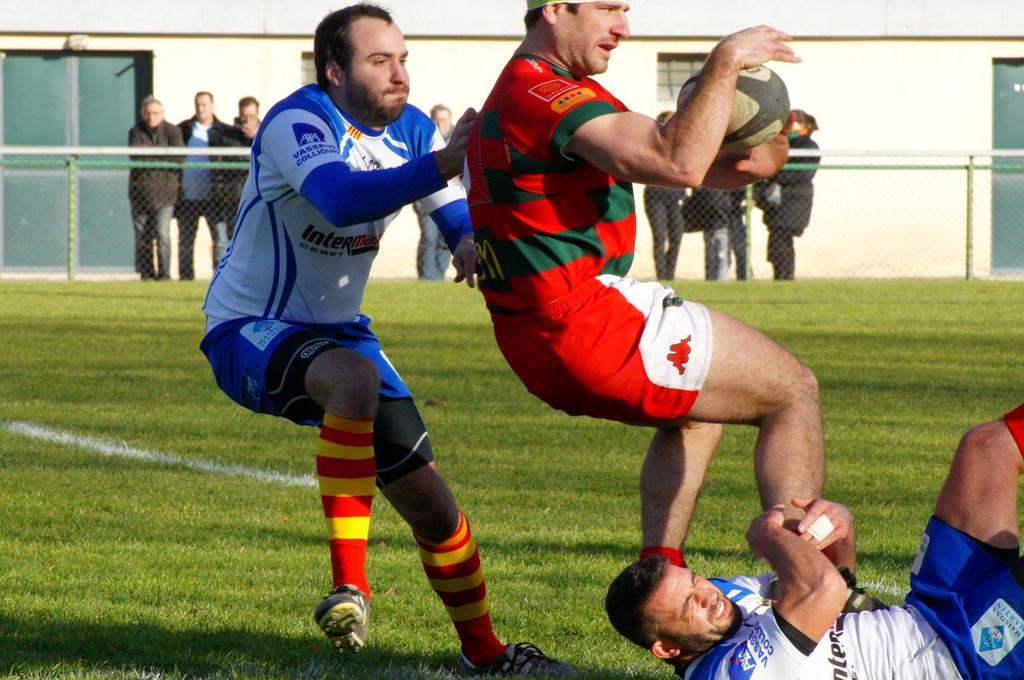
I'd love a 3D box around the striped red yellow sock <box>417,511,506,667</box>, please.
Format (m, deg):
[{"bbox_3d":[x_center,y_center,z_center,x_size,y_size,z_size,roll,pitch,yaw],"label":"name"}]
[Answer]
[{"bbox_3d":[-0.102,0.513,17.600,0.160,0.340,0.120,1,28,34],"label":"striped red yellow sock"}]

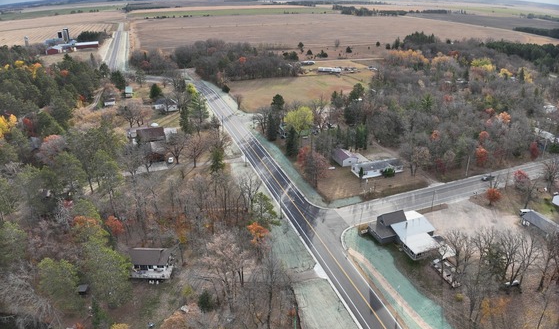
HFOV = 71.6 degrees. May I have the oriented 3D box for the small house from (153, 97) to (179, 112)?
[{"bbox_3d":[-69.540,-36.620,238.470,14.000,4.900,10.000,-2,25,-5],"label":"small house"}]

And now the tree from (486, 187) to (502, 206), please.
[{"bbox_3d":[73.650,10.960,132.730,5.500,6.500,5.500,15,28,29],"label":"tree"}]

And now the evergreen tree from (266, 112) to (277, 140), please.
[{"bbox_3d":[-3.820,-18.130,184.870,4.600,13.500,4.600,-1,24,-1],"label":"evergreen tree"}]

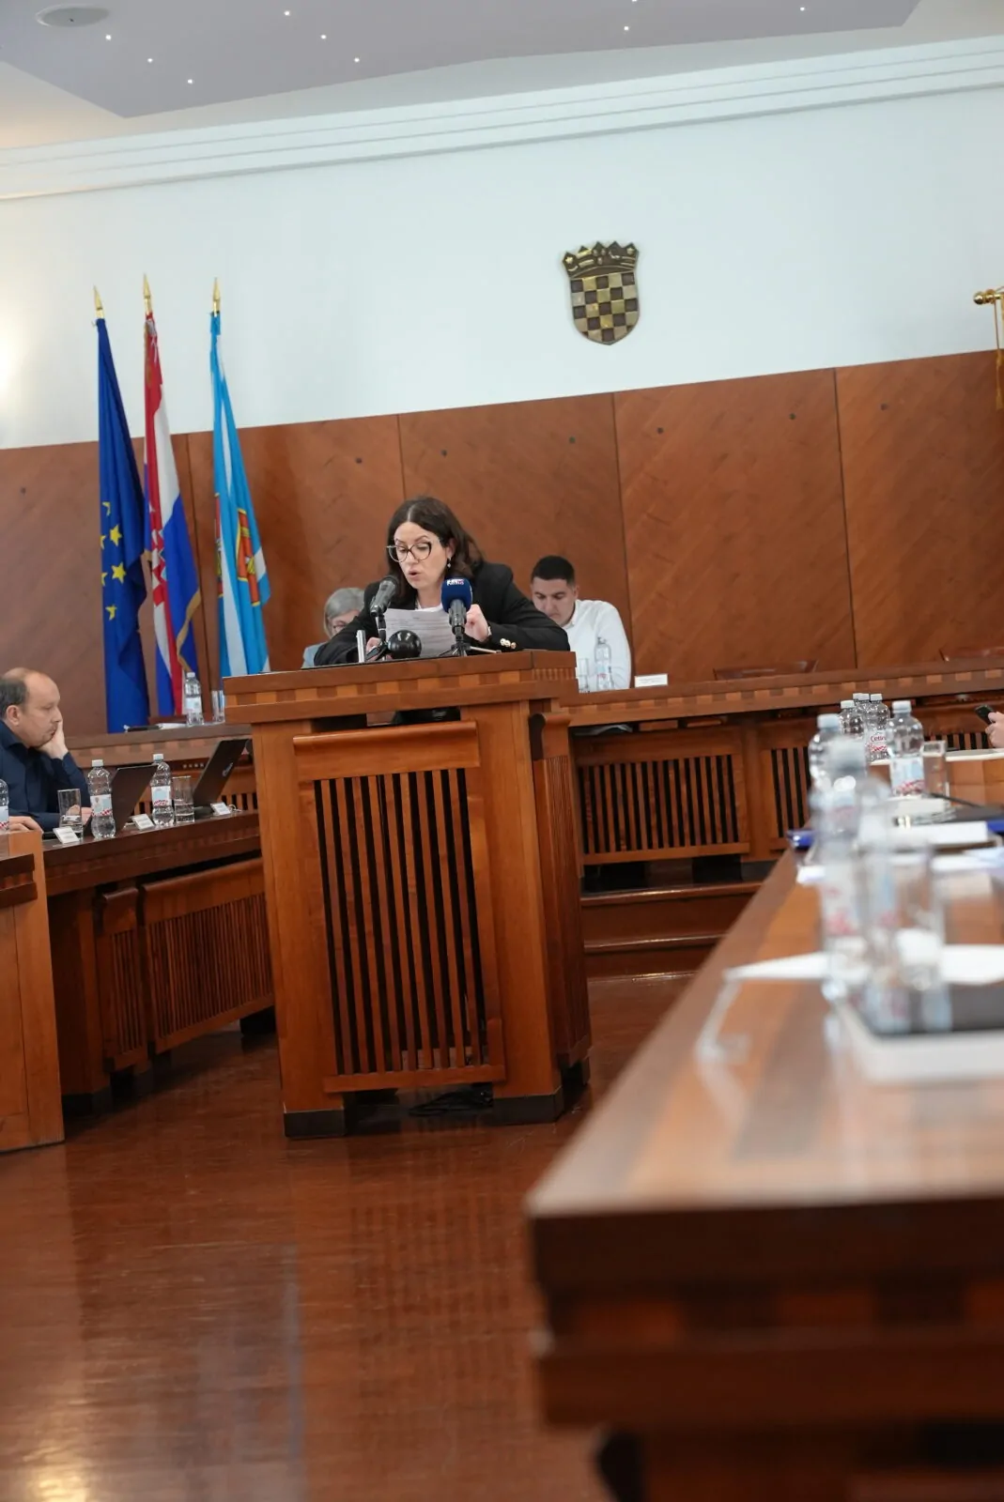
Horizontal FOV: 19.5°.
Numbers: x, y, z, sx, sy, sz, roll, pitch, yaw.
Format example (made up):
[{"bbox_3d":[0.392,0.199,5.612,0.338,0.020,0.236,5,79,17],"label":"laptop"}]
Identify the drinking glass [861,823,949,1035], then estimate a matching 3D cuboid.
[{"bbox_3d":[0.299,0.136,2.170,0.063,0.143,0.063,-5,1,0],"label":"drinking glass"}]

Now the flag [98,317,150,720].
[{"bbox_3d":[-1.816,-1.034,14.043,0.260,2.150,0.250,-5,1,8],"label":"flag"}]

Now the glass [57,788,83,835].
[{"bbox_3d":[-1.194,0.172,8.100,0.061,0.135,0.061,-5,1,0],"label":"glass"}]

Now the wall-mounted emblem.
[{"bbox_3d":[0.464,-2.114,13.500,0.352,0.480,0.050,-5,1,9],"label":"wall-mounted emblem"}]

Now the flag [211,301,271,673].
[{"bbox_3d":[-1.186,-1.034,13.300,0.280,2.000,0.250,-5,1,9],"label":"flag"}]

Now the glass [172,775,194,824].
[{"bbox_3d":[-0.966,0.150,8.881,0.057,0.140,0.057,-5,1,8],"label":"glass"}]

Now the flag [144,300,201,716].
[{"bbox_3d":[-1.496,-1.039,13.300,0.270,2.030,0.250,-5,1,9],"label":"flag"}]

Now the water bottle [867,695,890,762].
[{"bbox_3d":[1.042,-0.048,8.051,0.064,0.215,0.064,-5,1,8],"label":"water bottle"}]

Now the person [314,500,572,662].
[{"bbox_3d":[-0.135,0.117,7.788,0.660,1.590,0.580,-4,1,14],"label":"person"}]

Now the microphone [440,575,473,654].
[{"bbox_3d":[-0.111,-0.339,7.300,0.080,0.200,0.150,-5,1,9],"label":"microphone"}]

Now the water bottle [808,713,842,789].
[{"bbox_3d":[0.489,0.054,4.301,0.064,0.215,0.064,-5,1,8],"label":"water bottle"}]

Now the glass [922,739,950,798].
[{"bbox_3d":[0.854,0.048,5.751,0.057,0.135,0.057,-5,1,8],"label":"glass"}]

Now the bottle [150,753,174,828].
[{"bbox_3d":[-1.014,0.117,8.720,0.065,0.215,0.065,-5,1,0],"label":"bottle"}]

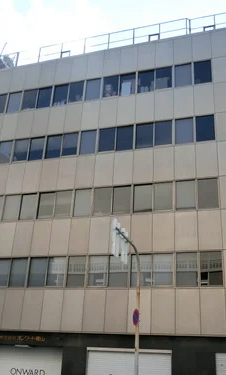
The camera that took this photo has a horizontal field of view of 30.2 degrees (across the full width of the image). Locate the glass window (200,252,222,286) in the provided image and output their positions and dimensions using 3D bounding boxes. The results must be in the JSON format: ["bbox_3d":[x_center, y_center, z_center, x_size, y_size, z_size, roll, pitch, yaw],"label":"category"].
[{"bbox_3d":[4.138,3.431,17.651,0.969,1.462,0.090,-5,-25,18],"label":"glass window"}]

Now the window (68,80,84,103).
[{"bbox_3d":[-2.098,-5.469,24.242,0.927,1.442,0.100,-5,-25,18],"label":"window"}]

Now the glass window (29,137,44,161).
[{"bbox_3d":[-4.240,-2.105,23.420,0.927,1.442,0.100,-5,-25,18],"label":"glass window"}]

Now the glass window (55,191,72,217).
[{"bbox_3d":[-2.451,0.837,21.153,0.952,1.428,0.090,-5,-25,18],"label":"glass window"}]

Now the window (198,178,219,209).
[{"bbox_3d":[4.384,0.310,19.214,0.927,1.442,0.100,-5,-25,18],"label":"window"}]

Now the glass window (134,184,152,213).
[{"bbox_3d":[1.427,0.504,19.978,0.892,1.428,0.100,-5,-26,18],"label":"glass window"}]

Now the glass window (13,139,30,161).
[{"bbox_3d":[-5.497,-2.235,25.185,1.012,1.573,0.100,-5,-24,17],"label":"glass window"}]

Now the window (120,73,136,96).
[{"bbox_3d":[0.806,-5.625,22.884,0.879,1.417,0.100,-5,-25,18],"label":"window"}]

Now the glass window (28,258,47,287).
[{"bbox_3d":[-3.623,4.122,20.268,0.927,1.442,0.100,-5,-25,18],"label":"glass window"}]

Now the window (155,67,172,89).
[{"bbox_3d":[2.743,-5.917,22.582,0.898,1.416,0.100,-5,-26,18],"label":"window"}]

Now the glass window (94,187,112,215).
[{"bbox_3d":[-0.495,0.664,20.388,0.879,1.407,0.100,-5,-25,18],"label":"glass window"}]

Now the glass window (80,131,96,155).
[{"bbox_3d":[-1.303,-2.353,22.099,0.879,1.431,0.100,-5,-25,18],"label":"glass window"}]

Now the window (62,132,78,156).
[{"bbox_3d":[-2.288,-2.296,22.507,0.935,1.428,0.090,-5,-25,18],"label":"window"}]

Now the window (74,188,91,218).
[{"bbox_3d":[-1.492,0.738,20.915,0.900,1.449,0.100,-5,-26,18],"label":"window"}]

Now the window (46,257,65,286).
[{"bbox_3d":[-2.647,3.981,19.806,1.003,1.445,0.090,-5,-25,18],"label":"window"}]

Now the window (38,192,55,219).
[{"bbox_3d":[-3.388,0.914,21.451,0.952,1.428,0.090,-5,-25,18],"label":"window"}]

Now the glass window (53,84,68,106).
[{"bbox_3d":[-3.008,-5.302,24.117,0.901,1.411,0.090,-5,-25,18],"label":"glass window"}]

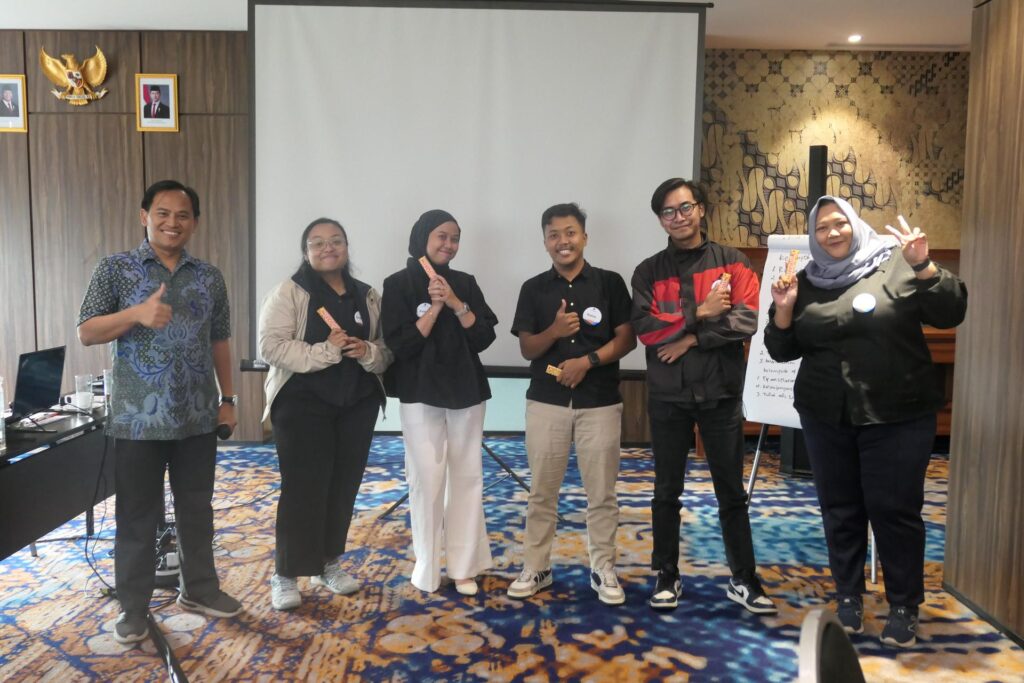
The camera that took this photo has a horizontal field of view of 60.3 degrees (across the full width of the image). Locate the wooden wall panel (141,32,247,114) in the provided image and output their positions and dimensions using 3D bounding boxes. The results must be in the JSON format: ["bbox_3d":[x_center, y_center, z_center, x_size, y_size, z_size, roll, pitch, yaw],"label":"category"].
[{"bbox_3d":[-2.306,-1.978,6.505,0.850,0.601,0.030,0,5,0],"label":"wooden wall panel"}]

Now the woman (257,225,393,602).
[{"bbox_3d":[-0.783,0.272,3.667,0.540,1.553,0.420,-2,5,-28],"label":"woman"}]

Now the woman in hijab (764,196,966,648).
[{"bbox_3d":[1.332,0.274,3.347,0.730,1.633,0.500,3,5,27],"label":"woman in hijab"}]

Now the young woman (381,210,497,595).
[{"bbox_3d":[-0.305,0.248,3.747,0.500,1.595,0.410,0,5,-10],"label":"young woman"}]

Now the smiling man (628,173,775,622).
[{"bbox_3d":[0.787,0.203,3.612,0.570,1.721,0.420,2,5,18],"label":"smiling man"}]

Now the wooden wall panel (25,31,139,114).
[{"bbox_3d":[-3.154,-1.980,6.506,0.854,0.598,0.030,0,5,0],"label":"wooden wall panel"}]

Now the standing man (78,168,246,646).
[{"bbox_3d":[-1.355,0.229,3.391,0.610,1.676,0.430,-2,5,-22],"label":"standing man"}]

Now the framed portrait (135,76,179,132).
[{"bbox_3d":[-2.619,-1.759,6.494,0.314,0.420,0.030,0,5,0],"label":"framed portrait"}]

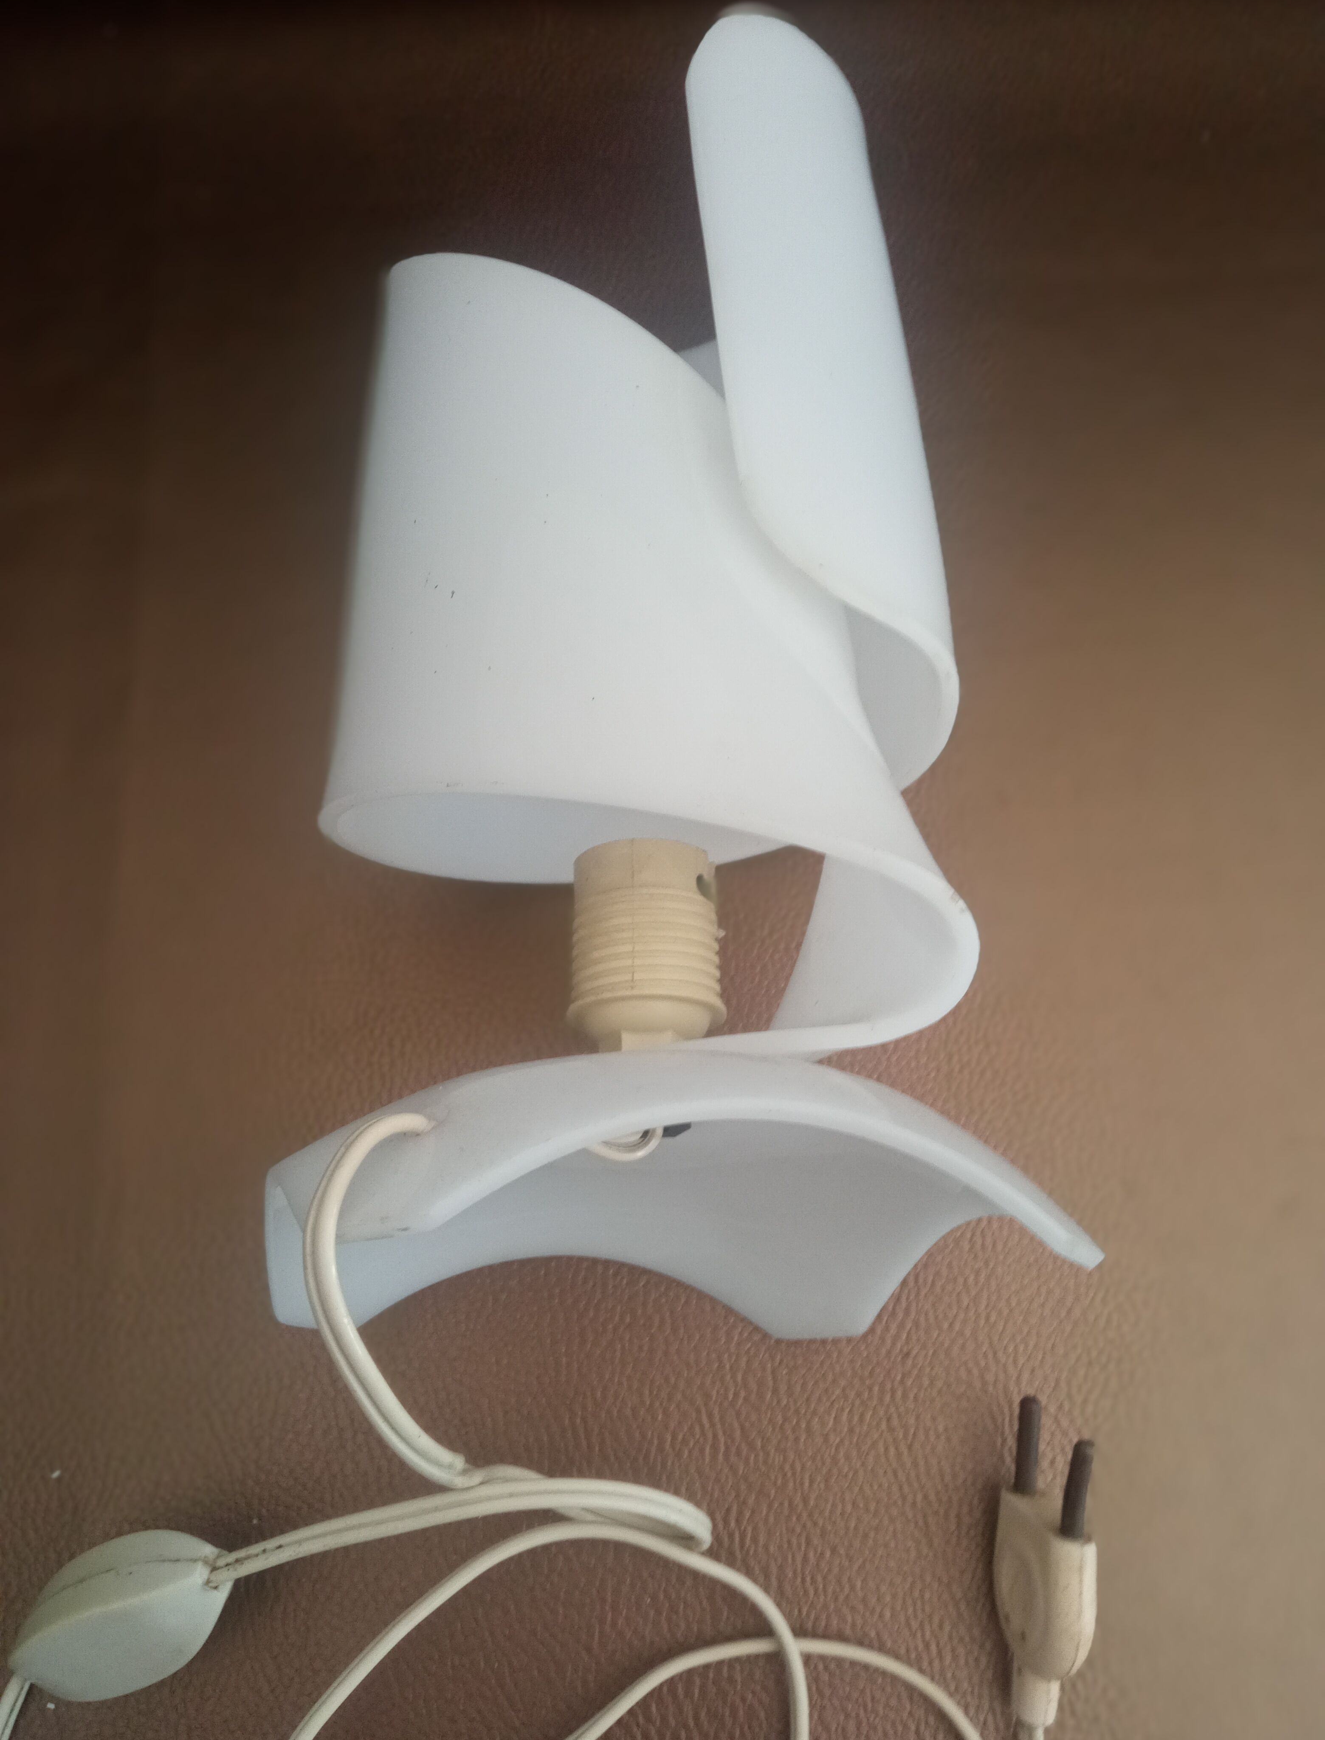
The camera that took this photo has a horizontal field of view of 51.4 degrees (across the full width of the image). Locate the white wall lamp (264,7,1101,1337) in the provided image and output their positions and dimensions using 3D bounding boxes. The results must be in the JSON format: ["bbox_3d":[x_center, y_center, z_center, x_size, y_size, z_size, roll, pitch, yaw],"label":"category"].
[{"bbox_3d":[-0.004,-0.057,0.293,0.129,0.122,0.285,6,65,-15],"label":"white wall lamp"}]

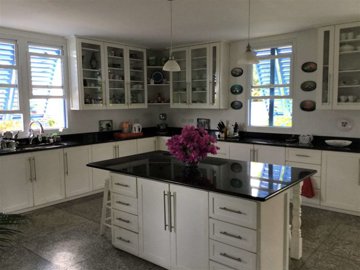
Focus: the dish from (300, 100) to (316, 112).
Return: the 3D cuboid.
[{"bbox_3d":[2.127,-0.473,5.334,0.253,0.188,0.030,4,8,39],"label":"dish"}]

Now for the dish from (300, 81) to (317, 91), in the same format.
[{"bbox_3d":[2.070,-0.776,5.169,0.250,0.172,0.030,4,8,39],"label":"dish"}]

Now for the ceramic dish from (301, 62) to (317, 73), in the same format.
[{"bbox_3d":[2.122,-1.102,5.269,0.249,0.169,0.030,4,8,39],"label":"ceramic dish"}]

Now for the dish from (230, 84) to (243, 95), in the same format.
[{"bbox_3d":[1.061,-0.834,5.991,0.250,0.185,0.030,4,8,39],"label":"dish"}]

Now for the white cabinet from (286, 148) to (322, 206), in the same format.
[{"bbox_3d":[1.990,0.597,4.973,0.515,0.853,0.590,4,8,39],"label":"white cabinet"}]

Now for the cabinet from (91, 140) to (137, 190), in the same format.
[{"bbox_3d":[-1.409,0.536,6.224,0.568,0.853,1.069,4,8,39],"label":"cabinet"}]

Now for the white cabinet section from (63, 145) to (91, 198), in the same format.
[{"bbox_3d":[-1.910,0.606,5.603,0.580,0.843,0.518,4,8,40],"label":"white cabinet section"}]

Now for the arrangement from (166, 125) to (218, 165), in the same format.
[{"bbox_3d":[0.126,0.110,3.371,0.530,0.439,0.510,-1,6,0],"label":"arrangement"}]

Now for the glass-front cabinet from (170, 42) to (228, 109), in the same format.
[{"bbox_3d":[0.385,-1.151,6.527,1.254,1.238,0.301,4,8,39],"label":"glass-front cabinet"}]

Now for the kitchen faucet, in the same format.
[{"bbox_3d":[-2.262,-0.033,5.110,0.260,0.385,0.080,1,6,11],"label":"kitchen faucet"}]

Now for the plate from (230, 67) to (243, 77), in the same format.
[{"bbox_3d":[1.091,-1.183,6.112,0.259,0.176,0.030,4,8,39],"label":"plate"}]

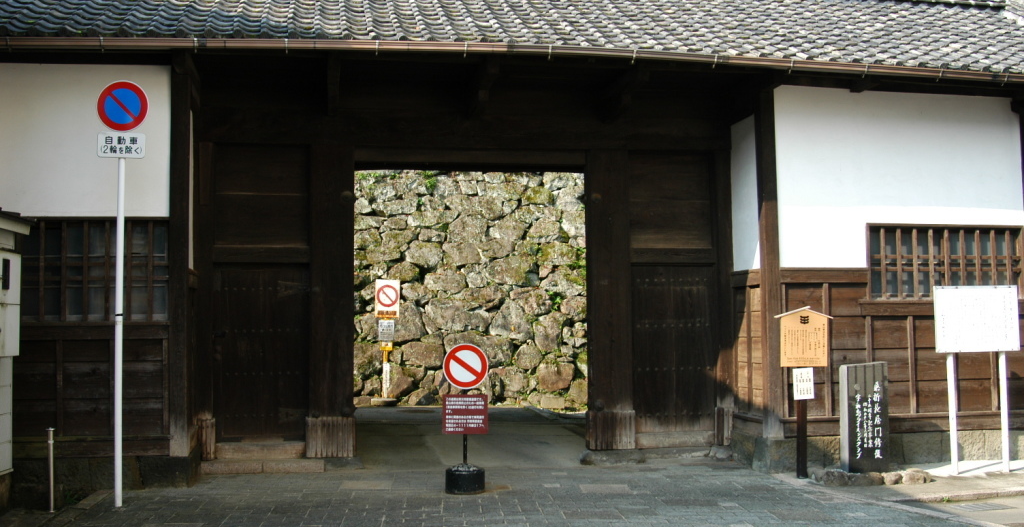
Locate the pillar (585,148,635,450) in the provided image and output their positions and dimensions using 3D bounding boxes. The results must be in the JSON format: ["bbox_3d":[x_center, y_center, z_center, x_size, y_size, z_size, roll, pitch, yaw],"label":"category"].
[{"bbox_3d":[1.089,0.394,11.557,0.487,3.375,0.238,0,-3,-9],"label":"pillar"}]

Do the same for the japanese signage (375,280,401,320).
[{"bbox_3d":[-2.113,0.597,17.300,0.420,0.640,0.040,-1,-3,0],"label":"japanese signage"}]

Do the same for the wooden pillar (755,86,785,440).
[{"bbox_3d":[2.755,-0.029,10.957,0.174,3.772,0.176,0,-3,-9],"label":"wooden pillar"}]

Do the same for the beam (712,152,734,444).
[{"bbox_3d":[2.369,0.340,11.602,0.200,3.360,0.200,0,-3,-10],"label":"beam"}]

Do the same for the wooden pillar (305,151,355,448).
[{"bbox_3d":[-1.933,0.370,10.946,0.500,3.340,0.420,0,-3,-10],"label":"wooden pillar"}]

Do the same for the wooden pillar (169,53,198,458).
[{"bbox_3d":[-3.225,-0.060,9.968,0.176,3.844,0.176,0,-3,-9],"label":"wooden pillar"}]

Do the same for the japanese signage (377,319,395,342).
[{"bbox_3d":[-2.117,1.136,17.300,0.260,0.360,0.030,-1,-3,0],"label":"japanese signage"}]

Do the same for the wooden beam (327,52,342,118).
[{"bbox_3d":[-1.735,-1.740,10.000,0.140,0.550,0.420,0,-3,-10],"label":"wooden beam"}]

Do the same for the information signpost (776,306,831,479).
[{"bbox_3d":[2.794,1.238,9.834,0.530,1.640,0.130,0,-3,-14],"label":"information signpost"}]

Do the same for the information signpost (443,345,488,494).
[{"bbox_3d":[-0.424,1.371,9.215,0.415,1.360,0.360,-1,-3,0],"label":"information signpost"}]

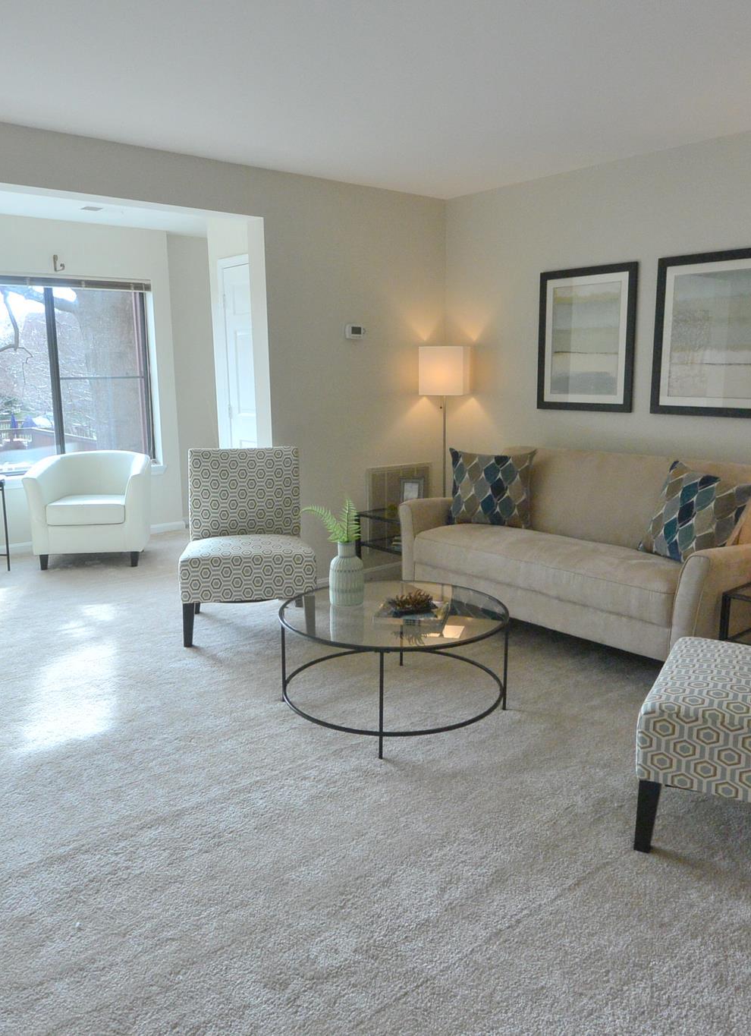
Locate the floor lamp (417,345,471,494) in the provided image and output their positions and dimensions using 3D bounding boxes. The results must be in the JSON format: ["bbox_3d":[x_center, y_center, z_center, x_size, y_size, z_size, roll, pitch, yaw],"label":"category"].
[{"bbox_3d":[0.465,-0.396,5.214,0.290,1.473,0.290,2,11,14],"label":"floor lamp"}]

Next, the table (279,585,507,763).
[{"bbox_3d":[0.070,0.560,3.093,0.895,0.400,0.895,-1,11,0],"label":"table"}]

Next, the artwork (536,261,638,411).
[{"bbox_3d":[1.206,-1.031,4.517,0.030,0.811,0.658,-10,14,-39],"label":"artwork"}]

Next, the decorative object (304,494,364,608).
[{"bbox_3d":[-0.171,0.135,3.205,0.243,0.434,0.190,-1,11,-2],"label":"decorative object"}]

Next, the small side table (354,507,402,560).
[{"bbox_3d":[0.222,0.197,4.868,0.470,0.447,0.480,-10,14,-39],"label":"small side table"}]

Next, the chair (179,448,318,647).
[{"bbox_3d":[-0.679,0.120,4.132,0.652,0.905,0.680,-3,11,-8],"label":"chair"}]

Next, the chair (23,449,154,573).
[{"bbox_3d":[-2.029,-0.074,5.678,0.750,0.730,0.680,-2,11,-4],"label":"chair"}]

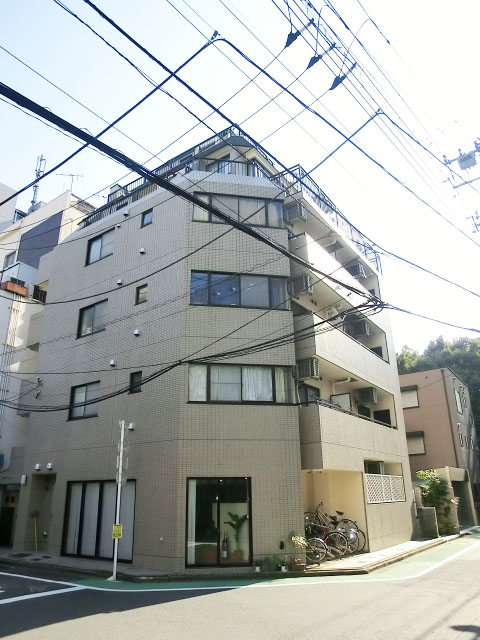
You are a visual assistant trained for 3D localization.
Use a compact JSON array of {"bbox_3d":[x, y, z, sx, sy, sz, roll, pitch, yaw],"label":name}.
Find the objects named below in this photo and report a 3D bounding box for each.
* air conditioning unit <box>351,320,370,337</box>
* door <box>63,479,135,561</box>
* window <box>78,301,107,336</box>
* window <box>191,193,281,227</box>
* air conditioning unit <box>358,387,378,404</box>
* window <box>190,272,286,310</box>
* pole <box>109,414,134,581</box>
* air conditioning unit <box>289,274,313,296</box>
[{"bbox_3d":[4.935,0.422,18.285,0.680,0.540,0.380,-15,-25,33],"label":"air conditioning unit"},{"bbox_3d":[-3.818,5.376,12.017,2.863,1.928,0.120,-15,-25,32],"label":"door"},{"bbox_3d":[-4.932,-0.015,14.885,1.520,1.110,0.120,-15,-25,33],"label":"window"},{"bbox_3d":[-0.025,-3.407,13.906,2.889,1.077,0.120,3,-21,-8],"label":"window"},{"bbox_3d":[4.756,2.901,16.693,0.720,0.560,0.310,-15,-25,32],"label":"air conditioning unit"},{"bbox_3d":[0.019,-0.837,12.912,2.895,1.102,0.120,3,-21,-8],"label":"window"},{"bbox_3d":[-2.784,4.130,10.476,0.300,3.513,0.250,3,-21,-9],"label":"pole"},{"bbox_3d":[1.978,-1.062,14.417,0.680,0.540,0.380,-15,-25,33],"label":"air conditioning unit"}]

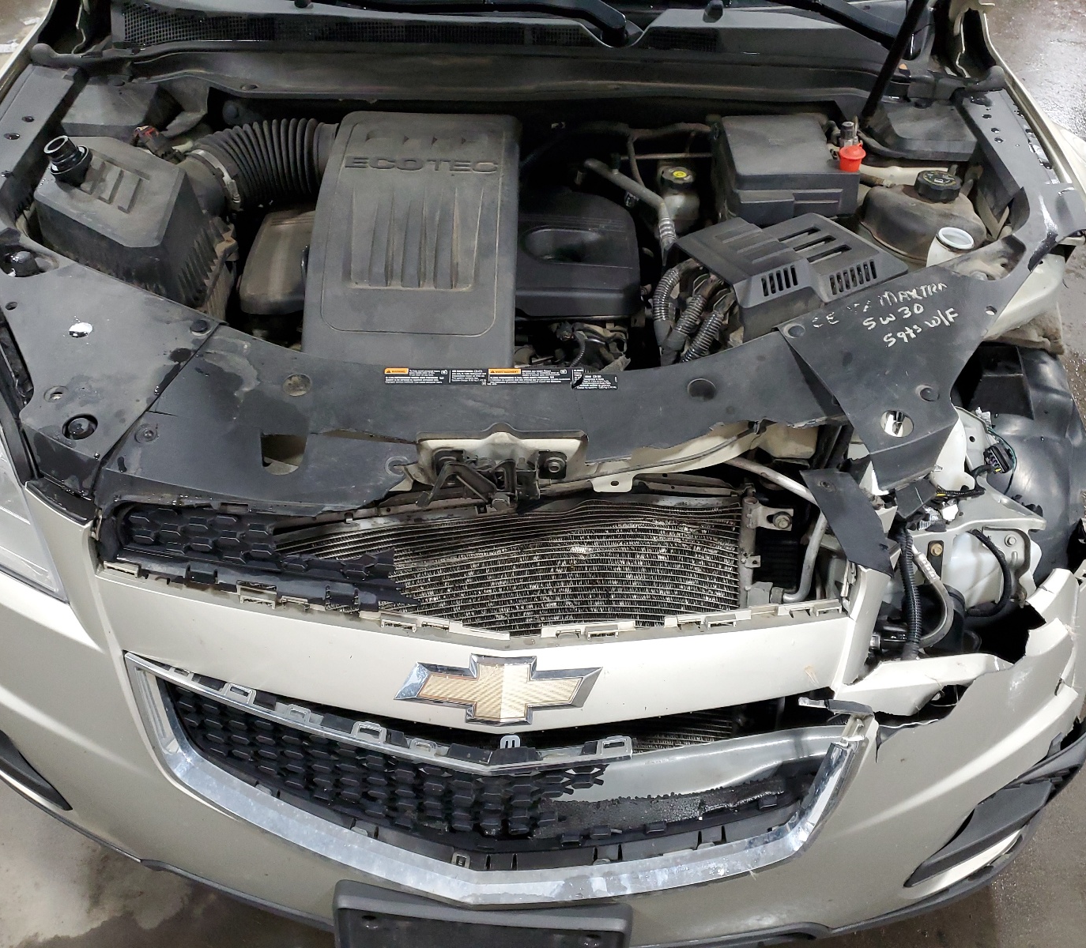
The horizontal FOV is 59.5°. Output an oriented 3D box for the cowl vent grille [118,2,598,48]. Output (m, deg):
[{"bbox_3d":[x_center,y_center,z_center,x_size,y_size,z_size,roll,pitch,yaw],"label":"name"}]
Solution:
[{"bbox_3d":[-0.292,-0.705,1.490,0.740,0.070,0.110,0,45,-2],"label":"cowl vent grille"}]

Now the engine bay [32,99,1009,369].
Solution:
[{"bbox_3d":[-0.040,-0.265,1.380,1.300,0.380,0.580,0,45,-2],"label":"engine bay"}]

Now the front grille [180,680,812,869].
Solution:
[{"bbox_3d":[-0.060,0.335,1.095,0.720,0.190,0.150,0,45,-2],"label":"front grille"}]

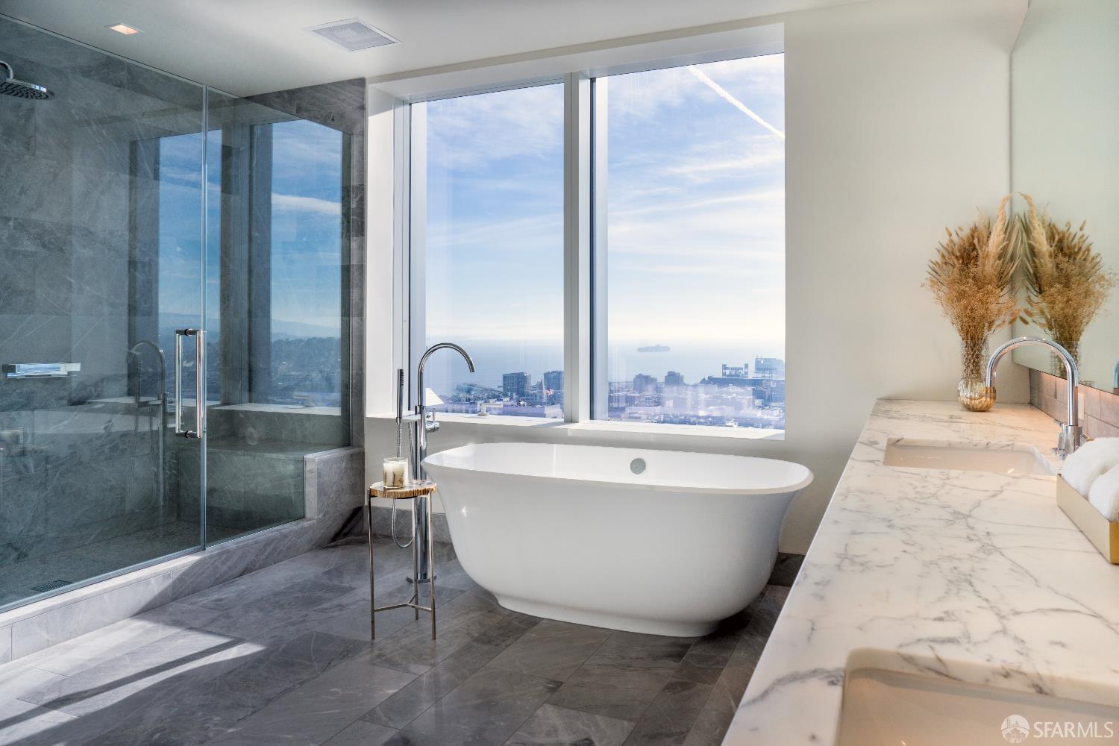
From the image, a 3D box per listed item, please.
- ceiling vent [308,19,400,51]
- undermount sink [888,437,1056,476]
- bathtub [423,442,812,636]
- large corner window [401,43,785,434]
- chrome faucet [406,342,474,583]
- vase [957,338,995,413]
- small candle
[{"bbox_3d":[-1.012,-1.649,3.655,0.310,0.020,0.315,1,3,25],"label":"ceiling vent"},{"bbox_3d":[0.927,0.275,1.720,0.351,0.155,0.487,1,3,25],"label":"undermount sink"},{"bbox_3d":[0.214,0.690,3.173,1.631,0.616,0.899,1,3,25],"label":"bathtub"},{"bbox_3d":[0.100,-0.681,4.142,2.320,1.922,0.125,1,3,25],"label":"large corner window"},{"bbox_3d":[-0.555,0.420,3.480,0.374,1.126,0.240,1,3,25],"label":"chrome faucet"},{"bbox_3d":[1.550,0.001,2.763,0.141,0.268,0.141,1,3,25],"label":"vase"},{"bbox_3d":[-0.634,0.385,2.884,0.098,0.110,0.098,0,3,0],"label":"small candle"}]

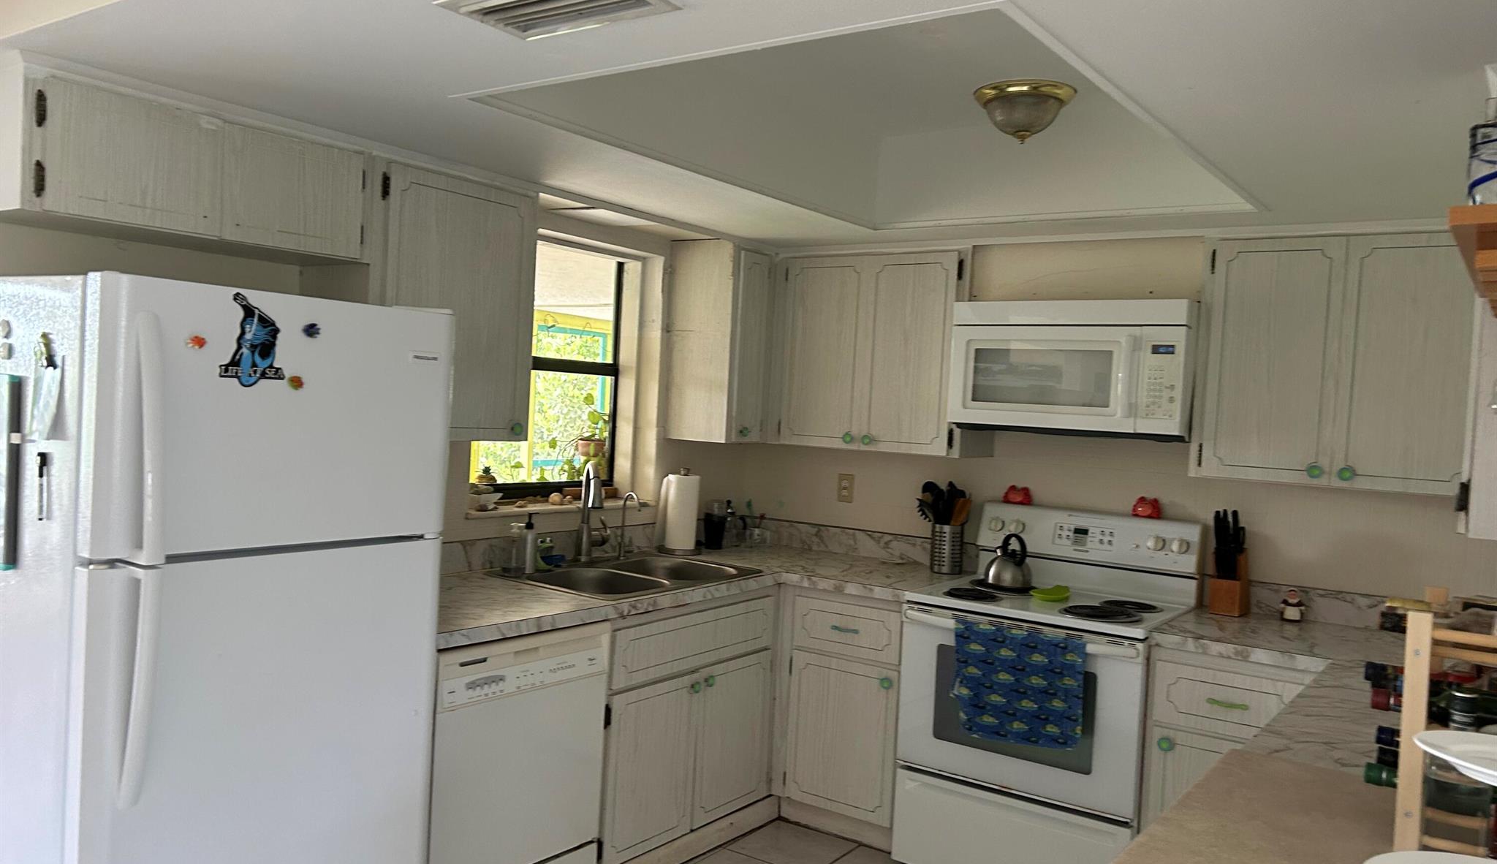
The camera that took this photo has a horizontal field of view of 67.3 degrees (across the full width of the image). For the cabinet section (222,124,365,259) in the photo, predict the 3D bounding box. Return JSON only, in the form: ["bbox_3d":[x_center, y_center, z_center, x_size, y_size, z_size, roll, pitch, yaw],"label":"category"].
[{"bbox_3d":[-1.211,-0.569,2.748,0.368,0.260,0.368,4,2,35],"label":"cabinet section"}]

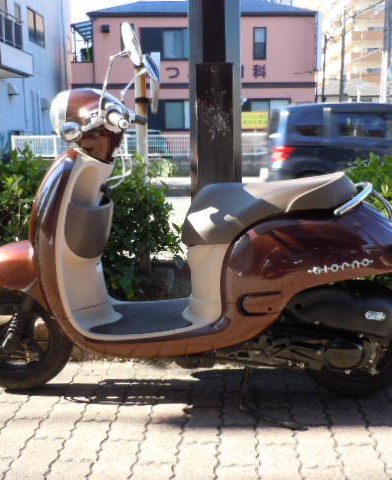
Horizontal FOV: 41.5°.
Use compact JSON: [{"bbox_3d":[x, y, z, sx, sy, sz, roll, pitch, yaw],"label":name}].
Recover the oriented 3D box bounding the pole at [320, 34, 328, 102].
[{"bbox_3d":[8.329,-8.868,33.673,0.280,8.570,0.280,0,9,5],"label":"pole"}]

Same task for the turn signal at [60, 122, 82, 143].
[{"bbox_3d":[-0.337,-0.291,1.400,0.058,0.055,0.058,-1,13,2],"label":"turn signal"}]

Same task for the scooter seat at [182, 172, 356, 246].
[{"bbox_3d":[0.218,-0.096,1.580,0.520,0.215,0.280,0,13,5],"label":"scooter seat"}]

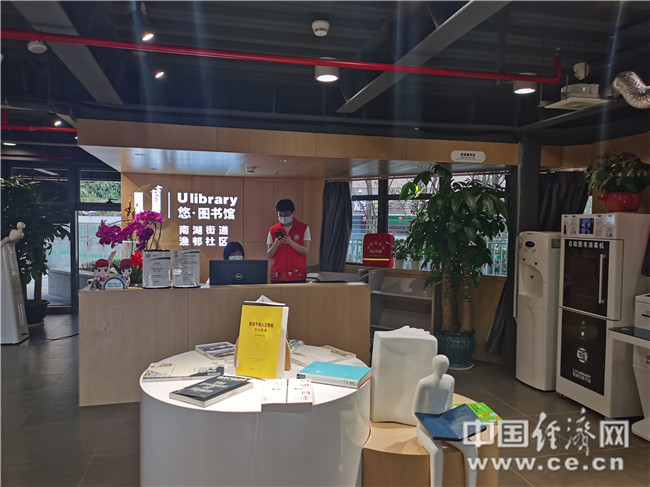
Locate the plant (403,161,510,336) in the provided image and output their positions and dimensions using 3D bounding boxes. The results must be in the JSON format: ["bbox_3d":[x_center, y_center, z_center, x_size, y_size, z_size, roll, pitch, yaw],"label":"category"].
[{"bbox_3d":[1.310,0.084,5.154,1.030,1.690,0.950,1,3,14],"label":"plant"}]

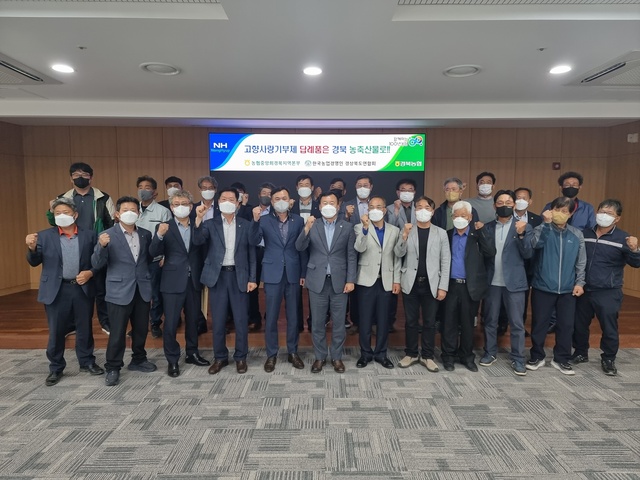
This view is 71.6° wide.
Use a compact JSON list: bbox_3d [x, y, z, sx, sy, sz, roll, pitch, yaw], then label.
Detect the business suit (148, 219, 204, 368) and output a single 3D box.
[{"bbox_3d":[-1.366,0.498,4.252,0.520,1.420,0.370,-2,5,-18],"label":"business suit"}]

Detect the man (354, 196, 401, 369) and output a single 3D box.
[{"bbox_3d":[0.570,0.411,4.399,0.460,1.675,0.380,0,5,4],"label":"man"}]

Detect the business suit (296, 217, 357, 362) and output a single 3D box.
[{"bbox_3d":[0.063,0.491,4.305,0.560,1.435,0.350,0,5,1],"label":"business suit"}]

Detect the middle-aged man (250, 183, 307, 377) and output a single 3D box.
[{"bbox_3d":[-0.404,0.376,4.324,0.536,1.764,0.400,0,5,-3],"label":"middle-aged man"}]

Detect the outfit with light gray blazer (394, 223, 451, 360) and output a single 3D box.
[{"bbox_3d":[1.004,0.523,4.348,0.530,1.355,0.340,0,5,4],"label":"outfit with light gray blazer"}]

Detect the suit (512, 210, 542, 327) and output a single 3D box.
[{"bbox_3d":[2.296,0.328,5.006,0.540,1.340,0.340,2,5,20],"label":"suit"}]

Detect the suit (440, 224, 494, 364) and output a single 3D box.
[{"bbox_3d":[1.431,0.519,4.303,0.530,1.380,0.360,1,5,15],"label":"suit"}]

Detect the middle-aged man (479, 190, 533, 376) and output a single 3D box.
[{"bbox_3d":[1.800,0.395,4.281,0.520,1.730,0.430,1,5,15],"label":"middle-aged man"}]

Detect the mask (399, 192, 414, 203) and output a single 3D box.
[{"bbox_3d":[0.968,-0.484,4.923,0.155,0.118,0.090,1,5,8],"label":"mask"}]

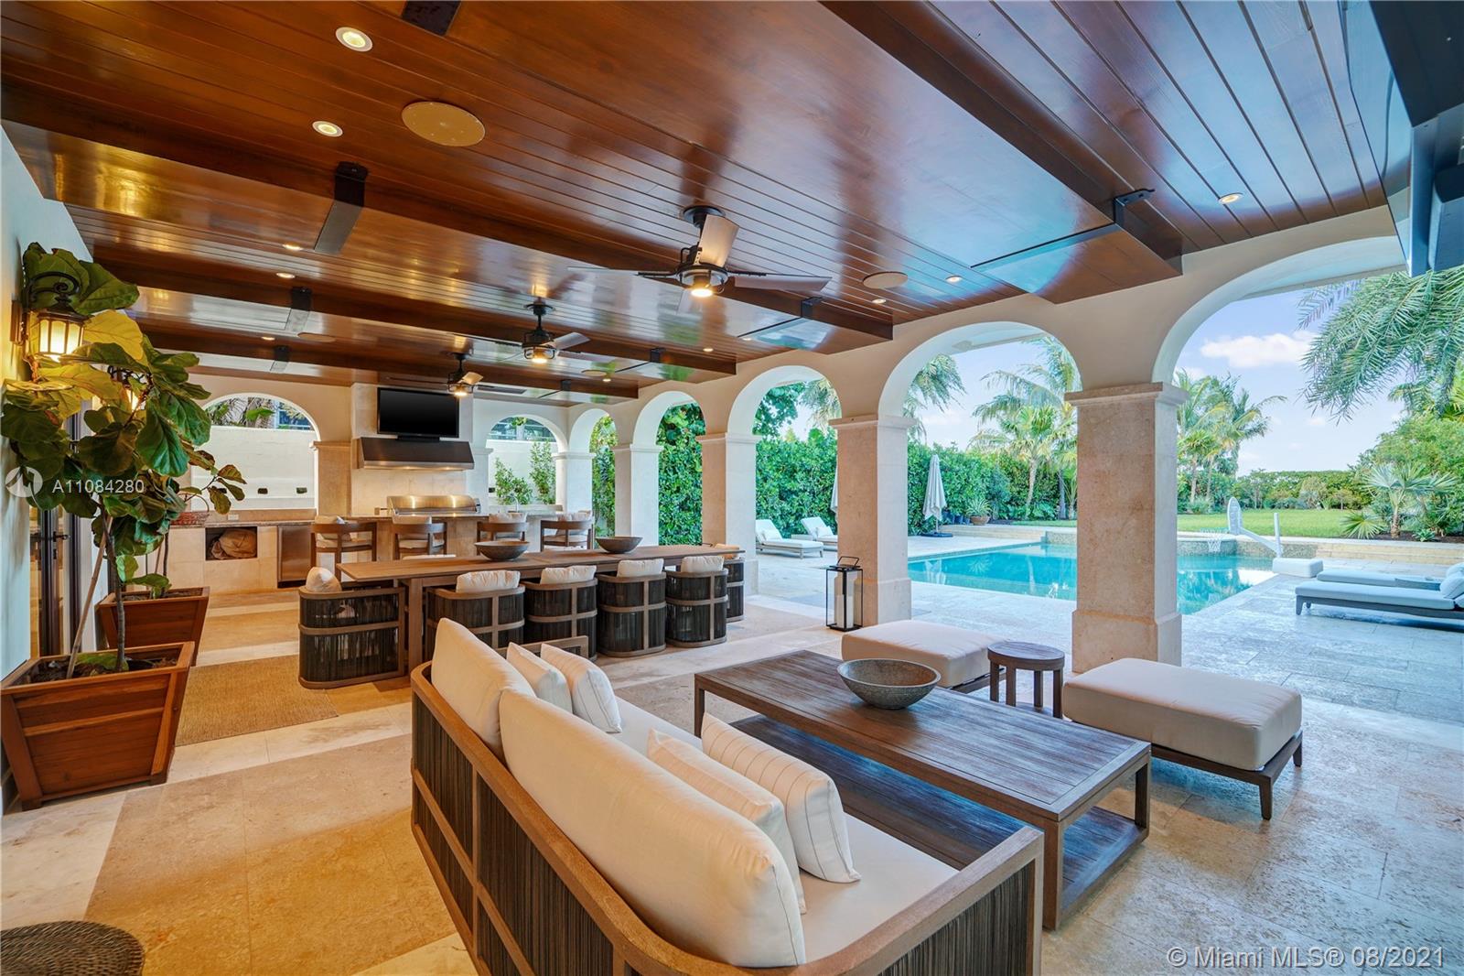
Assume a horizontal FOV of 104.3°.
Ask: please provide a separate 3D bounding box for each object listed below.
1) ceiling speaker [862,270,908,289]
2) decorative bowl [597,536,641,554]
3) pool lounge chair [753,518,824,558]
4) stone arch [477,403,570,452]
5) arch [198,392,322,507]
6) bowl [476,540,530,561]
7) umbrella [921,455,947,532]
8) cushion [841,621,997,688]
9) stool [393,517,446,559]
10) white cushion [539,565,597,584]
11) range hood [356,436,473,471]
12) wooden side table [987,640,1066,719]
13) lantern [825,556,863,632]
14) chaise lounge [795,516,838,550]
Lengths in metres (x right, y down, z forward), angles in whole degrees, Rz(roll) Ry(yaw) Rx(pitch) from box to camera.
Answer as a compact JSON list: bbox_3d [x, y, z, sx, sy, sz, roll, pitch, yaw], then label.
[{"bbox_3d":[1.168,-1.582,4.368,0.350,0.030,0.350,-1,0,0],"label":"ceiling speaker"},{"bbox_3d":[-1.126,0.576,5.690,0.475,0.145,0.475,0,0,-11],"label":"decorative bowl"},{"bbox_3d":[1.020,1.041,12.100,0.700,0.720,1.950,0,0,-40],"label":"pool lounge chair"},{"bbox_3d":[-3.930,-1.066,10.570,1.620,0.800,0.500,0,-1,-38],"label":"stone arch"},{"bbox_3d":[-6.970,-0.525,8.400,1.470,1.720,0.450,0,0,-39],"label":"arch"},{"bbox_3d":[-2.200,0.614,5.480,0.480,0.155,0.480,0,0,-39],"label":"bowl"},{"bbox_3d":[5.843,0.165,16.400,0.660,2.250,0.660,-1,0,0],"label":"umbrella"},{"bbox_3d":[1.343,1.114,3.963,0.730,0.190,0.770,-1,0,-35],"label":"cushion"},{"bbox_3d":[-3.850,0.900,7.000,0.570,1.080,0.580,0,0,43],"label":"stool"},{"bbox_3d":[-1.335,0.800,4.630,0.440,0.360,0.150,-1,10,-31],"label":"white cushion"},{"bbox_3d":[-4.955,-0.530,8.997,1.520,0.485,0.640,-1,0,-40],"label":"range hood"},{"bbox_3d":[1.744,1.173,3.370,0.400,0.427,0.400,0,-1,-38],"label":"wooden side table"},{"bbox_3d":[1.143,1.051,5.760,0.260,0.700,0.260,0,-1,-38],"label":"lantern"},{"bbox_3d":[2.400,1.090,13.500,0.720,0.720,2.000,0,0,-33],"label":"chaise lounge"}]

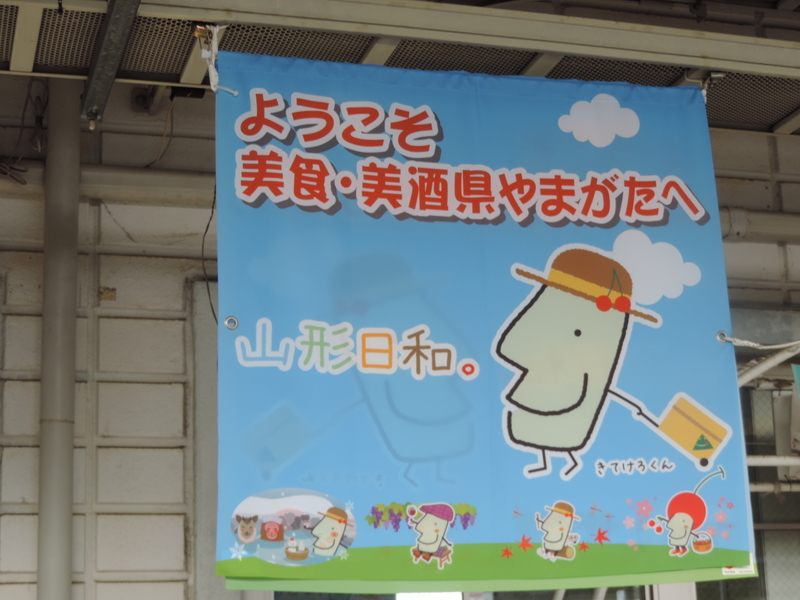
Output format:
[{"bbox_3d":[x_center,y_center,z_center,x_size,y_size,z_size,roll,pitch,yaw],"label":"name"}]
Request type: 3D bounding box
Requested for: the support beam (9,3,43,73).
[{"bbox_3d":[-0.628,-0.447,2.719,0.039,0.022,0.255,2,-16,-16],"label":"support beam"}]

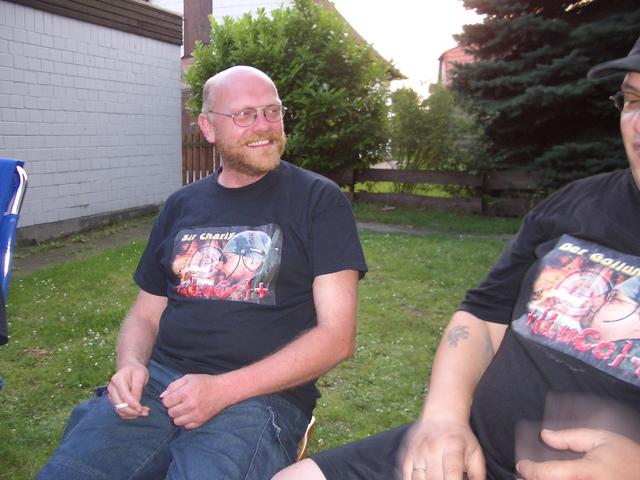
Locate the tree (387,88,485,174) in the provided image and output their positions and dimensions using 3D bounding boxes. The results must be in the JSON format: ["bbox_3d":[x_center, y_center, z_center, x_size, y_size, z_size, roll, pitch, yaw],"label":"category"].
[{"bbox_3d":[1.830,-1.520,10.000,1.500,1.750,1.350,2,9,10],"label":"tree"}]

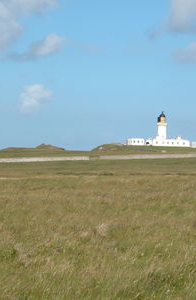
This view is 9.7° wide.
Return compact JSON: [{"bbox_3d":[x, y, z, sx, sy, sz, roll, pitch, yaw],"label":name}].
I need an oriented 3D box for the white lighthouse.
[{"bbox_3d":[33.100,-11.200,600.000,5.300,17.700,5.300,0,0,0],"label":"white lighthouse"}]

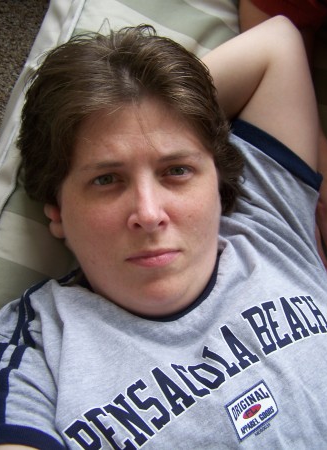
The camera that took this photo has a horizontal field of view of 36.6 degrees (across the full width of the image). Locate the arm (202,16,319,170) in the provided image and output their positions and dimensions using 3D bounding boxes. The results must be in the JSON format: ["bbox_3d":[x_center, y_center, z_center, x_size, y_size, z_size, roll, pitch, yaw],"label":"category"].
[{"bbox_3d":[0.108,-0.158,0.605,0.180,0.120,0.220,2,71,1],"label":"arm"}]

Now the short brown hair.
[{"bbox_3d":[-0.031,-0.103,0.510,0.215,0.175,0.205,-7,92,-2],"label":"short brown hair"}]

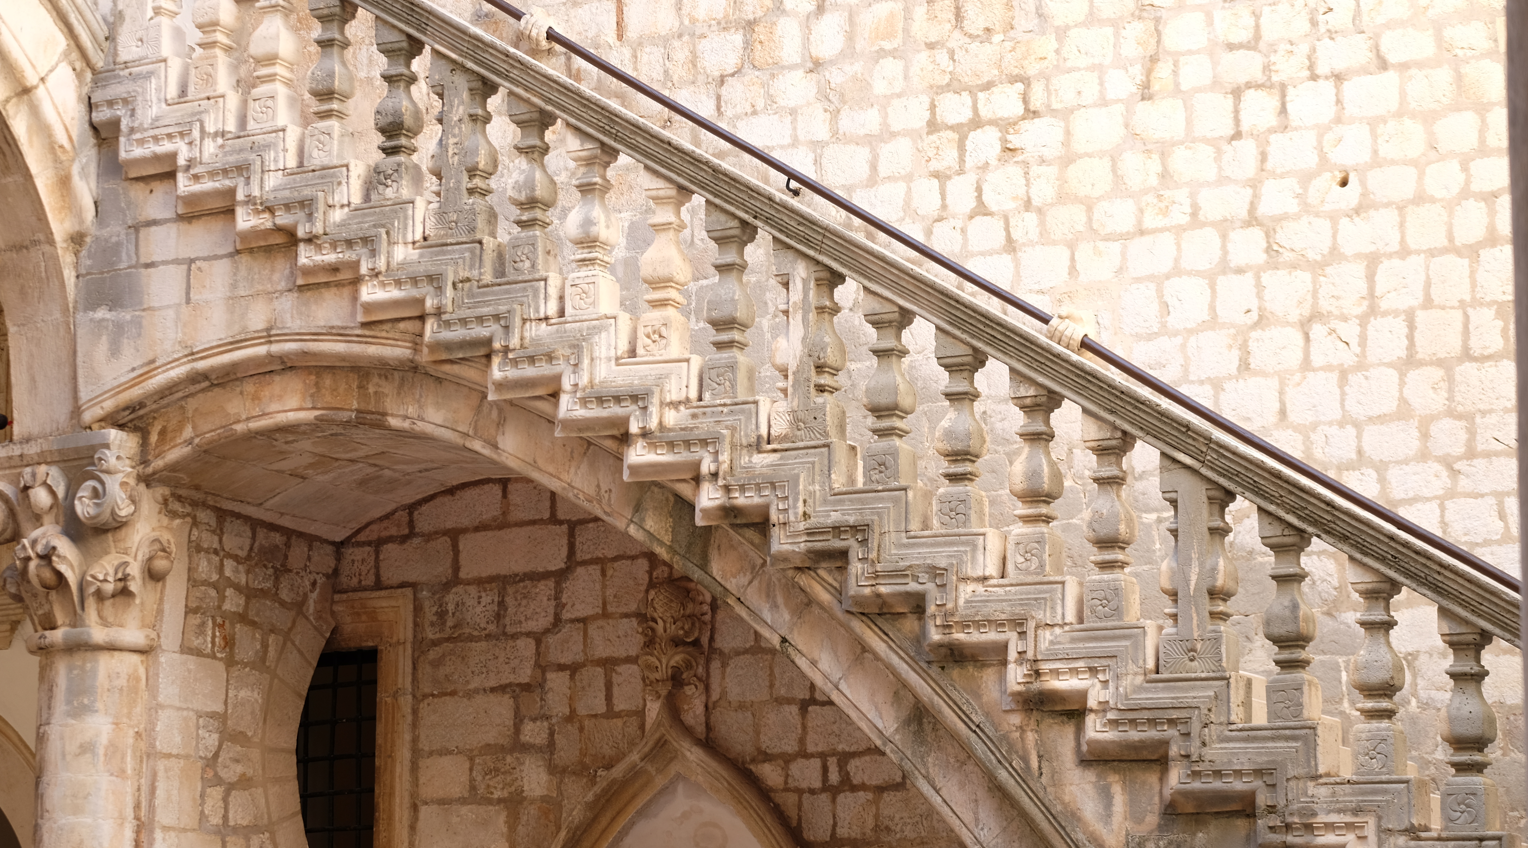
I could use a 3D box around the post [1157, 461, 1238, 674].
[{"bbox_3d":[1.426,0.469,10.876,0.225,0.720,0.143,-5,-10,29],"label":"post"}]

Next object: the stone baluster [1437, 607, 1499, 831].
[{"bbox_3d":[2.202,0.925,10.361,0.146,0.710,0.143,-5,-10,29],"label":"stone baluster"}]

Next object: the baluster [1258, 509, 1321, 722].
[{"bbox_3d":[1.705,0.615,10.694,0.146,0.710,0.143,-5,-10,29],"label":"baluster"}]

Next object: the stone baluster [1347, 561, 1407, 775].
[{"bbox_3d":[2.047,0.821,11.111,0.157,0.716,0.157,-4,-10,26],"label":"stone baluster"}]

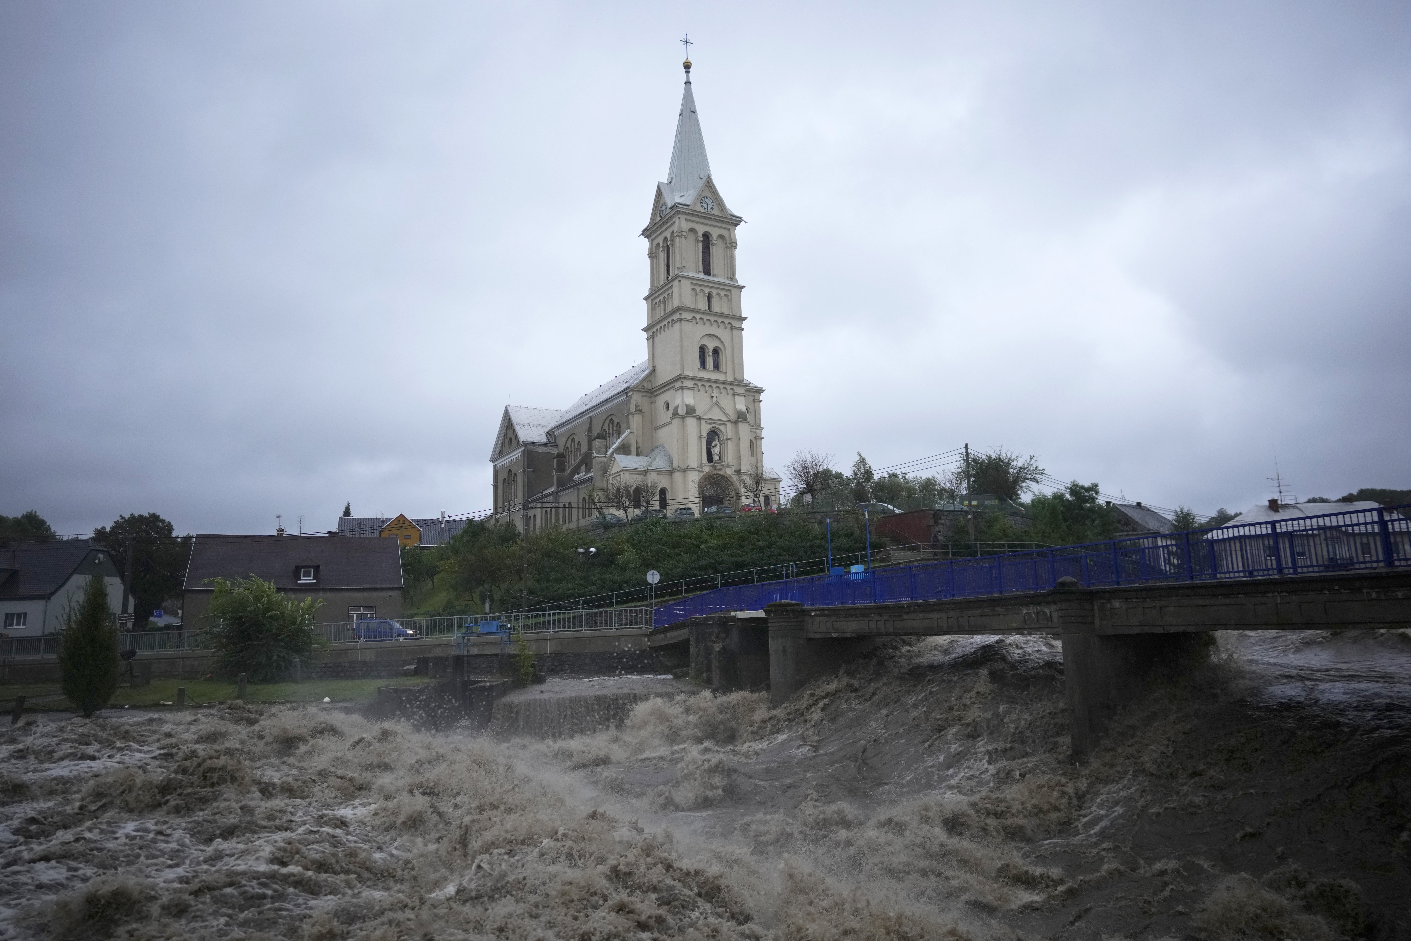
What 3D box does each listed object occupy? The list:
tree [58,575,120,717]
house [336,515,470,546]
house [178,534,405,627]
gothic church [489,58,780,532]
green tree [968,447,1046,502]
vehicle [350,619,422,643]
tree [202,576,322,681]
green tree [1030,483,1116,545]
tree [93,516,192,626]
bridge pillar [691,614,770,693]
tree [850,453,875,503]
[{"bbox_3d":[-20.659,5.871,31.500,1.750,4.700,1.750,5,-12,-33],"label":"tree"},{"bbox_3d":[-38.857,9.725,120.529,15.200,7.200,9.000,2,-11,-20],"label":"house"},{"bbox_3d":[-30.076,8.881,68.860,13.800,8.400,9.400,3,-11,-27],"label":"house"},{"bbox_3d":[-11.296,-17.211,117.261,21.000,52.000,48.500,4,-11,-30],"label":"gothic church"},{"bbox_3d":[25.234,0.833,79.000,6.200,5.600,5.800,-5,-10,18],"label":"green tree"},{"bbox_3d":[-19.648,9.994,58.000,3.950,1.620,1.700,-3,-10,9],"label":"vehicle"},{"bbox_3d":[-23.767,8.524,50.500,5.800,5.500,5.200,3,-11,-25],"label":"tree"},{"bbox_3d":[28.147,3.629,72.000,6.400,5.500,5.800,-6,-11,21],"label":"green tree"},{"bbox_3d":[-46.767,8.777,78.000,7.400,10.400,7.200,4,-11,-31],"label":"tree"},{"bbox_3d":[1.121,8.320,42.500,3.400,3.800,3.200,3,-11,-24],"label":"bridge pillar"},{"bbox_3d":[14.532,1.122,87.000,2.200,5.400,2.200,-3,-10,9],"label":"tree"}]

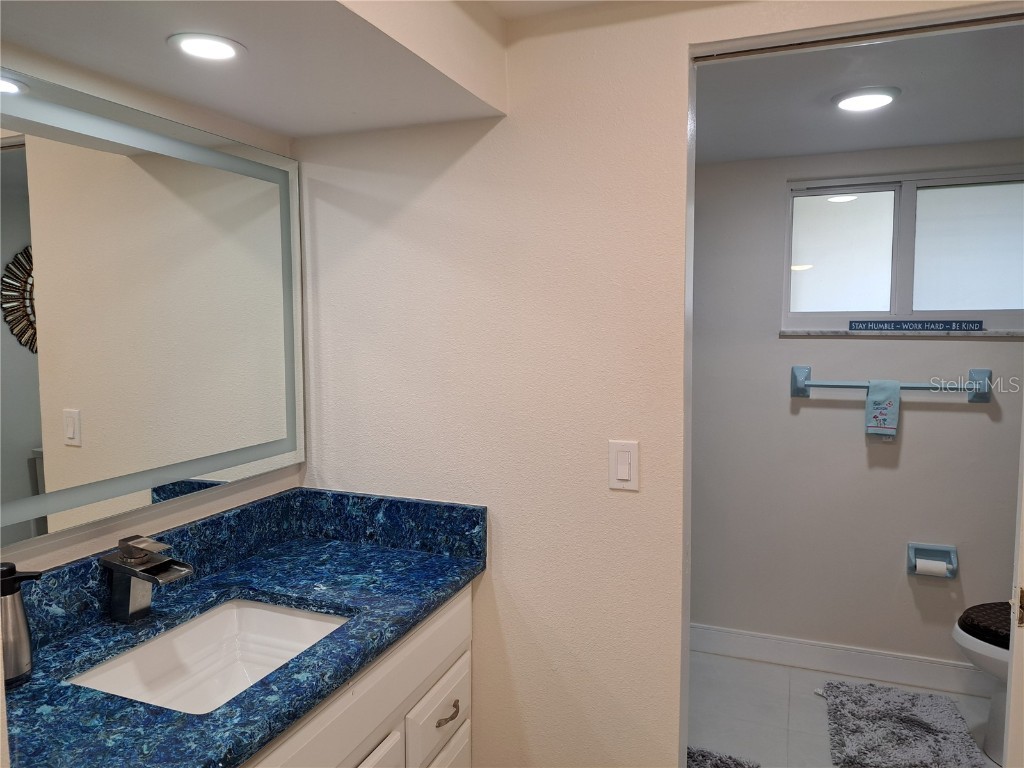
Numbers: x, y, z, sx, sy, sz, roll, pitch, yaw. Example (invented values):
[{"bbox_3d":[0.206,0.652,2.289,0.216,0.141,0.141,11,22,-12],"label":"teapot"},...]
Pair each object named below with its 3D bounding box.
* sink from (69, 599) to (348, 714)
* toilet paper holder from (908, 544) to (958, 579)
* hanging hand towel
[{"bbox_3d":[-0.547,0.587,1.352,0.370,0.160,0.480,2,5,22],"label":"sink"},{"bbox_3d":[1.633,0.685,2.768,0.160,0.120,0.076,2,5,22],"label":"toilet paper holder"},{"bbox_3d":[1.446,0.100,2.771,0.112,0.220,0.050,2,5,22],"label":"hanging hand towel"}]

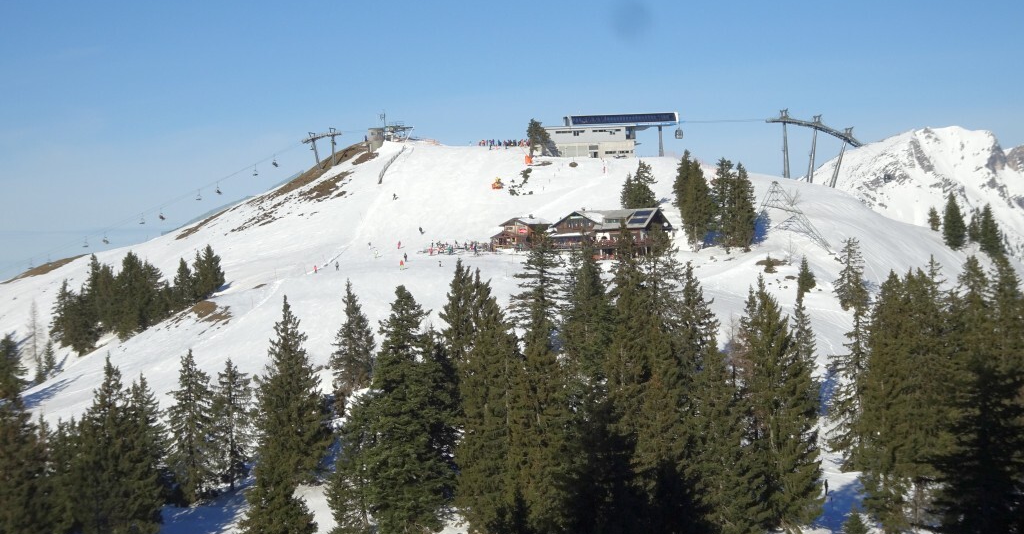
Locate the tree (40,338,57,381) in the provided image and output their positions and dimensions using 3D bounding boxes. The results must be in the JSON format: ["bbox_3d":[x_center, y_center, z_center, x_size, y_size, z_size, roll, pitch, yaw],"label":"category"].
[{"bbox_3d":[-75.829,15.166,388.000,2.890,7.210,2.890,0,1,0],"label":"tree"}]

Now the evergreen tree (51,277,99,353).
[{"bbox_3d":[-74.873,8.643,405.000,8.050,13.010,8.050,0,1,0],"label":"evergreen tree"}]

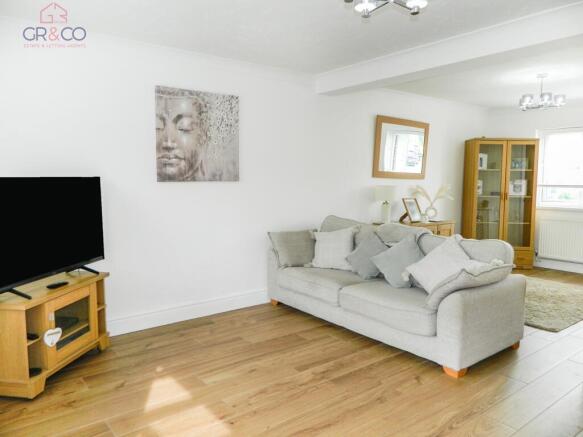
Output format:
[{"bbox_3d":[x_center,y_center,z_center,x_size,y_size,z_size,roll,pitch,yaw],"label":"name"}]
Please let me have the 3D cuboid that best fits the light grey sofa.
[{"bbox_3d":[0.817,0.511,3.868,0.973,0.893,2.104,-4,8,-39],"label":"light grey sofa"}]

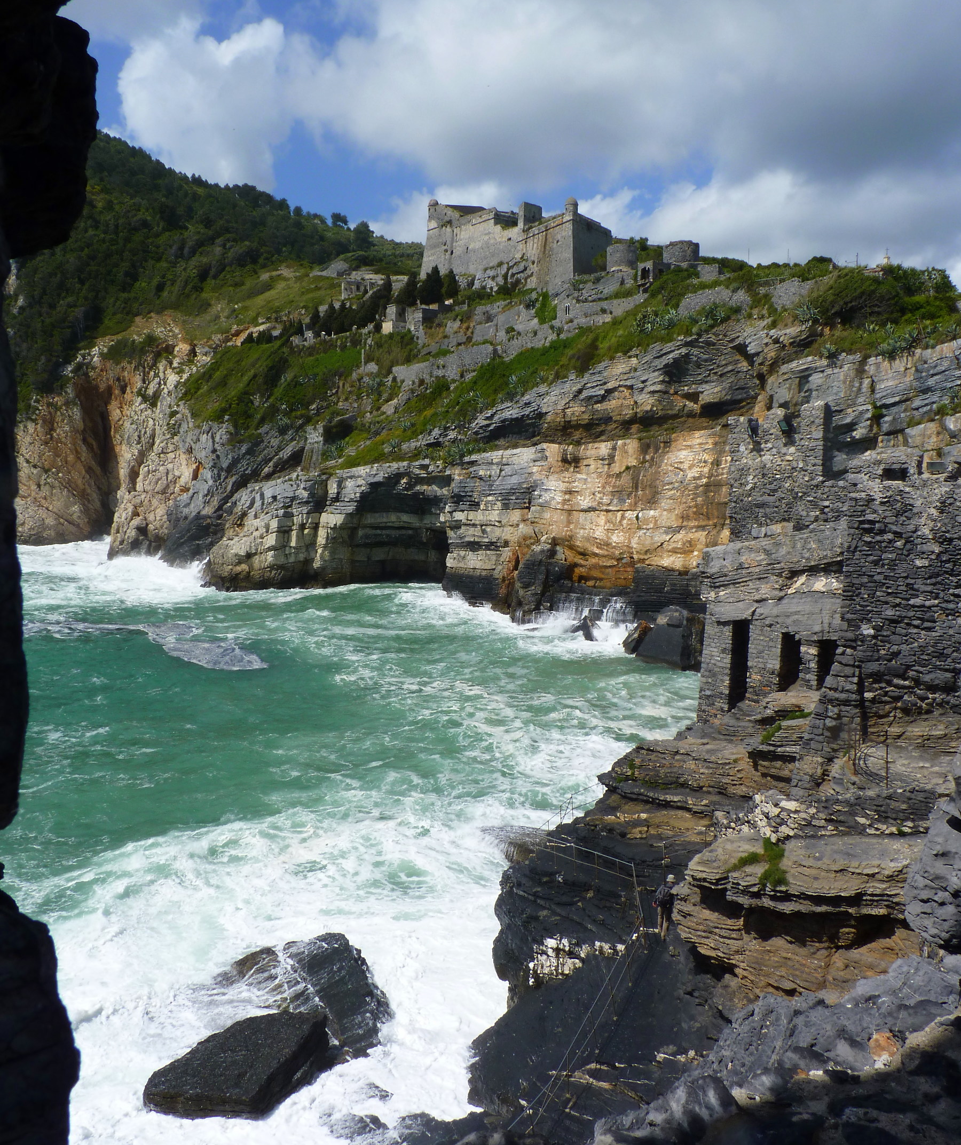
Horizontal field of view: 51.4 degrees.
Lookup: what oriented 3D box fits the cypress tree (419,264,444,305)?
[{"bbox_3d":[-11.043,-64.791,225.000,5.500,9.400,5.300,0,4,0],"label":"cypress tree"}]

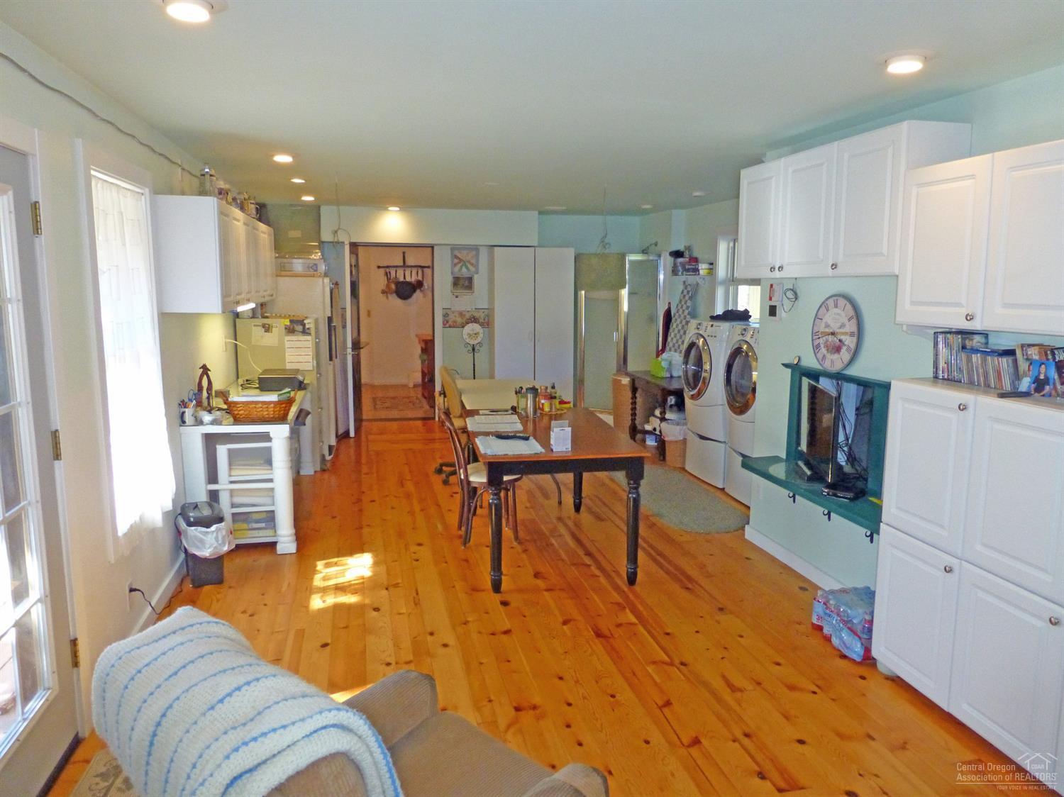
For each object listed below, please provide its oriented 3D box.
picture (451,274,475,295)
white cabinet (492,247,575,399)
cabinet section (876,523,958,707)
[{"bbox_3d":[-0.801,-1.325,8.583,0.271,0.208,0.021,-2,9,-13],"label":"picture"},{"bbox_3d":[-0.042,-0.733,8.700,0.940,2.029,0.483,-2,9,-13],"label":"white cabinet"},{"bbox_3d":[1.666,0.847,2.958,0.329,0.595,0.429,-1,9,-13],"label":"cabinet section"}]

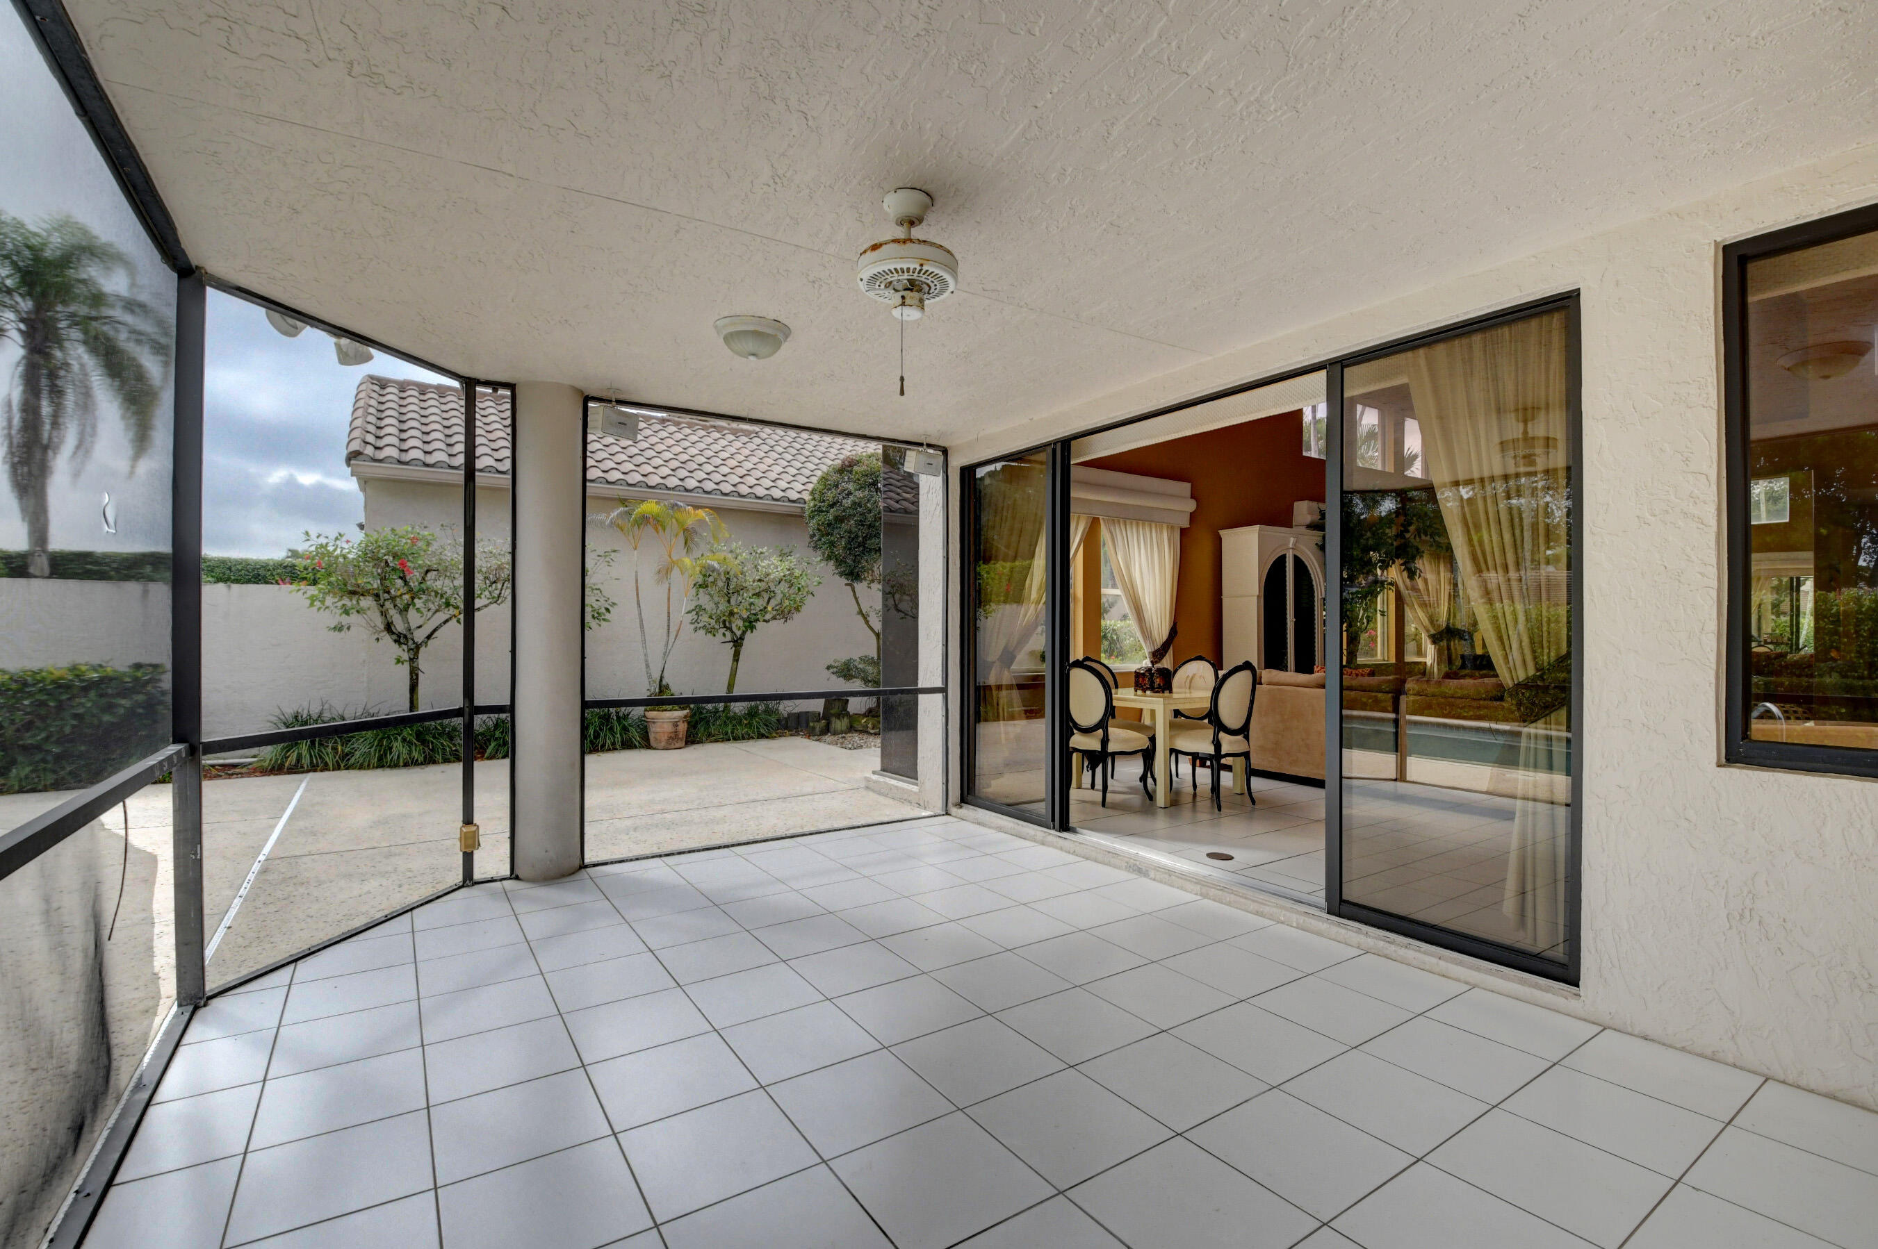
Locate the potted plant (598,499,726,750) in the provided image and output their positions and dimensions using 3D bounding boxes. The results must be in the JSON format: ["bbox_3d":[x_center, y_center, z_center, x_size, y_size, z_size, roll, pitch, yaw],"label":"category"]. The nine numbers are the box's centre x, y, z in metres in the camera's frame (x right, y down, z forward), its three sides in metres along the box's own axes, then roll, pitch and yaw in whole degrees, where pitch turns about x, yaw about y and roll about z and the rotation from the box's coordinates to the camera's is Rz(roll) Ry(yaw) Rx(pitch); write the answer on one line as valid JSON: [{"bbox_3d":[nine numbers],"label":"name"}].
[{"bbox_3d":[-3.245,-0.010,9.150,1.450,2.900,1.350,0,0,-36],"label":"potted plant"}]

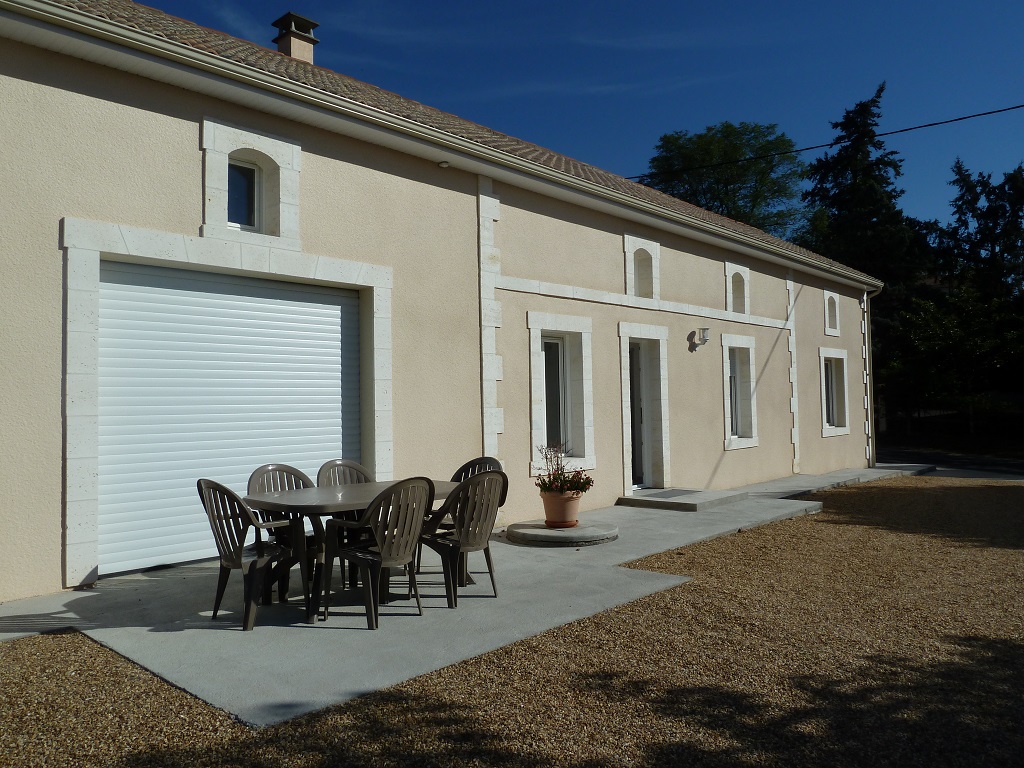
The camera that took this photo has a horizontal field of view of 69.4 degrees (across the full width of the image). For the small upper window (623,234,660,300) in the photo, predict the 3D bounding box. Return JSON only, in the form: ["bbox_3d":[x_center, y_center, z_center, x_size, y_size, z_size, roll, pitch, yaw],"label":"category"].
[{"bbox_3d":[1.859,-1.702,11.024,0.882,0.869,0.250,1,-3,-45],"label":"small upper window"}]

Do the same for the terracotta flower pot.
[{"bbox_3d":[0.512,1.284,7.628,0.430,0.345,0.430,-1,-2,0],"label":"terracotta flower pot"}]

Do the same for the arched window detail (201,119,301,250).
[{"bbox_3d":[-2.426,-1.752,6.775,0.932,1.014,0.280,1,-3,-45],"label":"arched window detail"}]

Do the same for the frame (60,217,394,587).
[{"bbox_3d":[-2.382,0.158,6.710,3.024,2.797,0.270,1,-3,-45],"label":"frame"}]

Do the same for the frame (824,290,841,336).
[{"bbox_3d":[6.771,-1.486,15.910,0.806,0.932,0.250,1,-3,-45],"label":"frame"}]

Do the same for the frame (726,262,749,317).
[{"bbox_3d":[3.875,-1.648,13.031,0.825,0.838,0.250,1,-3,-45],"label":"frame"}]

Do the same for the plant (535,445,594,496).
[{"bbox_3d":[0.525,0.887,7.663,0.600,0.510,0.580,-1,-2,0],"label":"plant"}]

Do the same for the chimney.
[{"bbox_3d":[-3.275,-5.152,11.240,0.490,0.680,0.520,1,-3,-45],"label":"chimney"}]

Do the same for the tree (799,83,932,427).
[{"bbox_3d":[16.299,-5.747,34.000,6.200,16.200,6.200,1,-3,-45],"label":"tree"}]

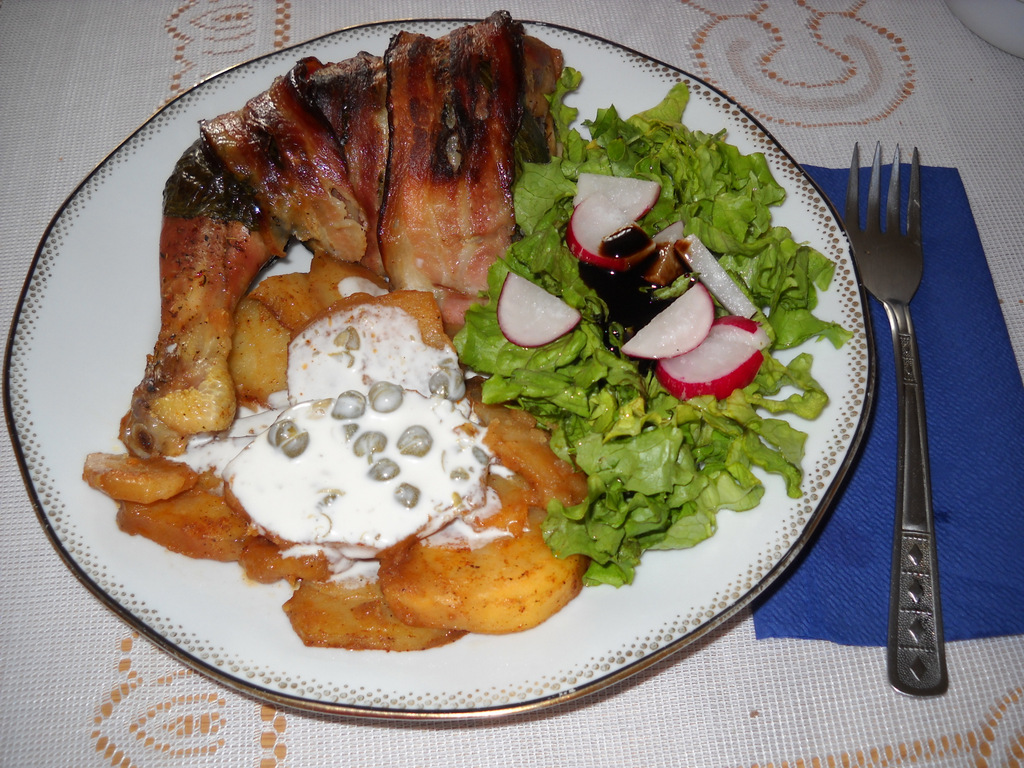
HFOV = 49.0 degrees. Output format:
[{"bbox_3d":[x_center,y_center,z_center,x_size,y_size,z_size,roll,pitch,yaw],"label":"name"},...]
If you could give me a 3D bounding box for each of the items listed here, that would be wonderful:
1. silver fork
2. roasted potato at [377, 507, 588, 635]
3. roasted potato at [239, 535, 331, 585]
[{"bbox_3d":[0.116,-0.001,0.336,0.023,0.019,0.185,5,57,3],"label":"silver fork"},{"bbox_3d":[-0.008,0.046,0.293,0.052,0.020,0.037,0,57,0],"label":"roasted potato"},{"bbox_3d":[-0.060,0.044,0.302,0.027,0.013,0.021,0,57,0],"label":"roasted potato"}]

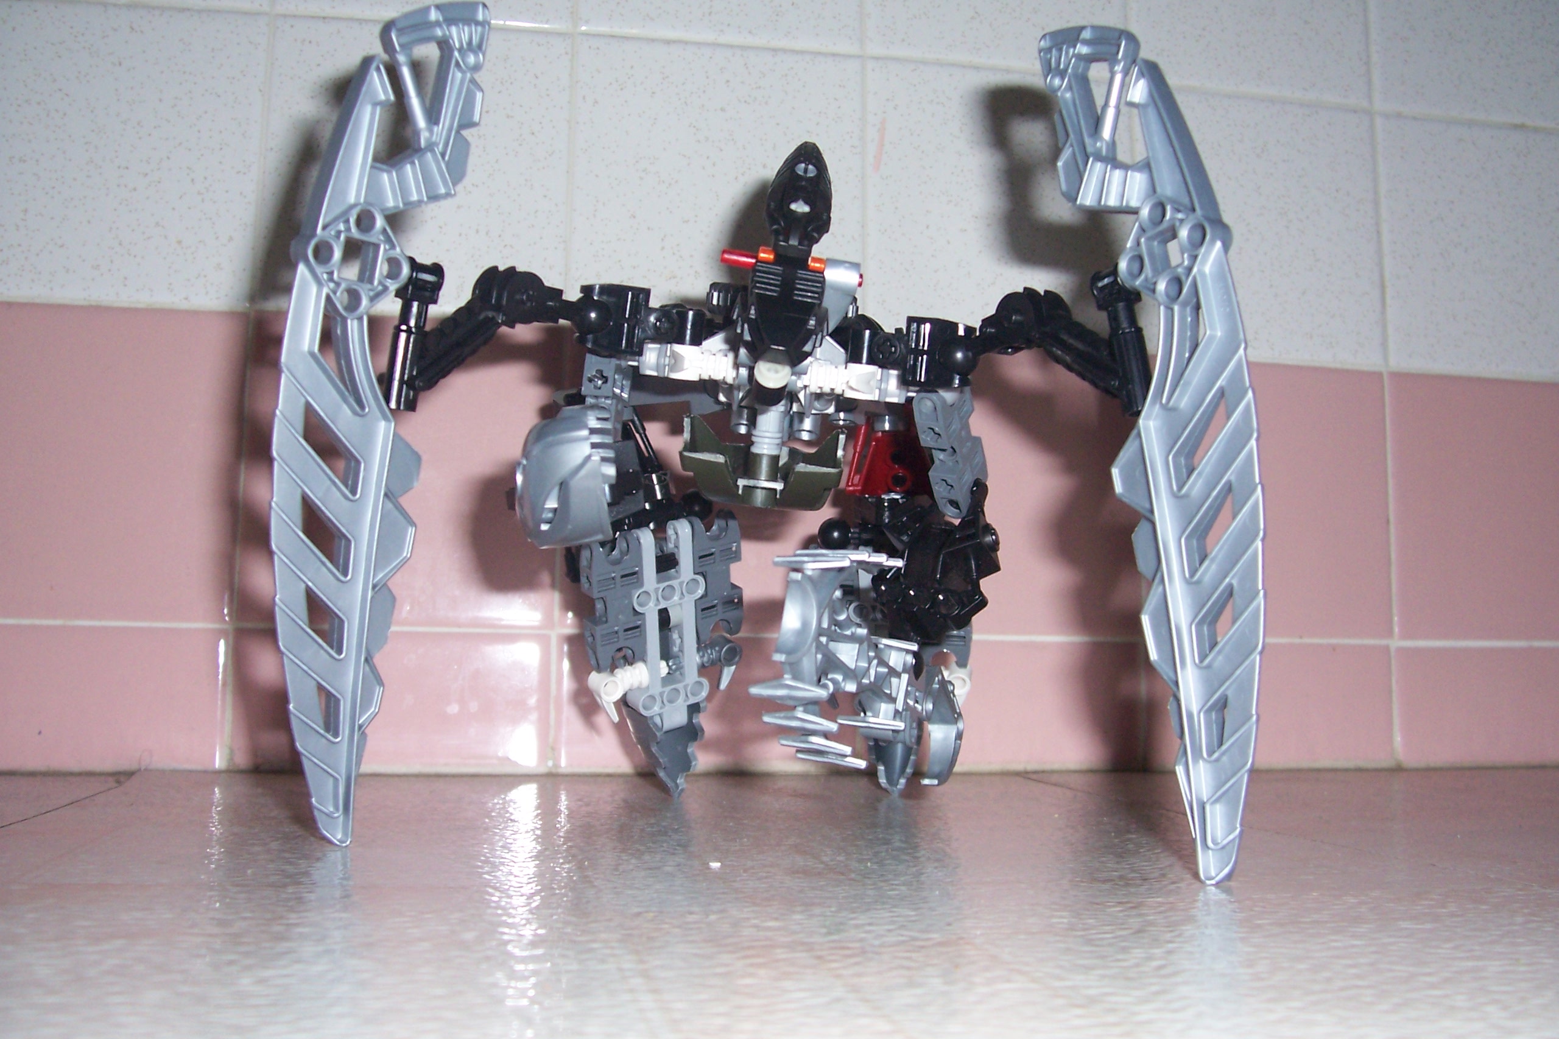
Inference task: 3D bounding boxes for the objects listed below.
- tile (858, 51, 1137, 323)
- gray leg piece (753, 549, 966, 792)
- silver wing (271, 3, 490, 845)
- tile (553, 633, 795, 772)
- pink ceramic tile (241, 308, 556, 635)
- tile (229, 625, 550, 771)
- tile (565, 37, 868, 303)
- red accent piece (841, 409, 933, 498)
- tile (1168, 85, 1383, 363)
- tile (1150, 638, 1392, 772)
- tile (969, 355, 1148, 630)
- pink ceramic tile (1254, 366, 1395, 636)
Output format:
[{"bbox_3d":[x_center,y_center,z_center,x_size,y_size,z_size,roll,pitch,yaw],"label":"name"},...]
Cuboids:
[{"bbox_3d":[0.085,-0.120,0.571,0.108,0.107,0.008,2,-6,-11],"label":"tile"},{"bbox_3d":[0.024,0.045,0.438,0.063,0.073,0.045,1,-6,-3],"label":"gray leg piece"},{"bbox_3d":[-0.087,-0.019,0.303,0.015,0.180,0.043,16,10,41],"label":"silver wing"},{"bbox_3d":[-0.026,0.067,0.531,0.109,0.048,0.008,2,-6,-11],"label":"tile"},{"bbox_3d":[-0.133,-0.017,0.519,0.106,0.108,0.008,2,-6,-11],"label":"pink ceramic tile"},{"bbox_3d":[-0.134,0.063,0.511,0.106,0.047,0.008,2,-6,-11],"label":"tile"},{"bbox_3d":[-0.023,-0.124,0.550,0.108,0.107,0.008,2,-6,-11],"label":"tile"},{"bbox_3d":[0.035,-0.021,0.462,0.029,0.029,0.024,1,-6,-3],"label":"red accent piece"},{"bbox_3d":[0.192,-0.115,0.591,0.104,0.106,0.008,2,-6,-11],"label":"tile"},{"bbox_3d":[0.190,0.072,0.572,0.104,0.047,0.008,2,-6,-11],"label":"tile"},{"bbox_3d":[0.085,-0.010,0.560,0.108,0.109,0.008,2,-6,-11],"label":"tile"},{"bbox_3d":[0.191,-0.007,0.580,0.105,0.108,0.008,2,-6,-11],"label":"pink ceramic tile"}]

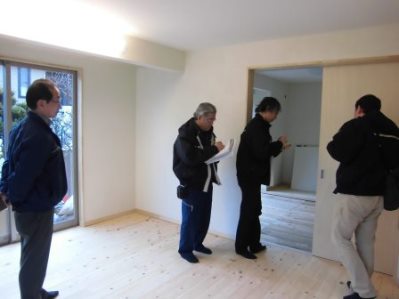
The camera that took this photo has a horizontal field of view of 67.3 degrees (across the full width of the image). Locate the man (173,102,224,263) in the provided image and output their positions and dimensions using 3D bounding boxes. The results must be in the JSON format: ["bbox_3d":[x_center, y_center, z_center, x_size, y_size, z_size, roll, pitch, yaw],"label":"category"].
[{"bbox_3d":[0.000,0.335,3.118,0.500,1.640,0.540,6,7,35],"label":"man"}]

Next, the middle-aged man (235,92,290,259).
[{"bbox_3d":[0.677,0.313,3.245,0.560,1.700,0.500,1,6,-3],"label":"middle-aged man"}]

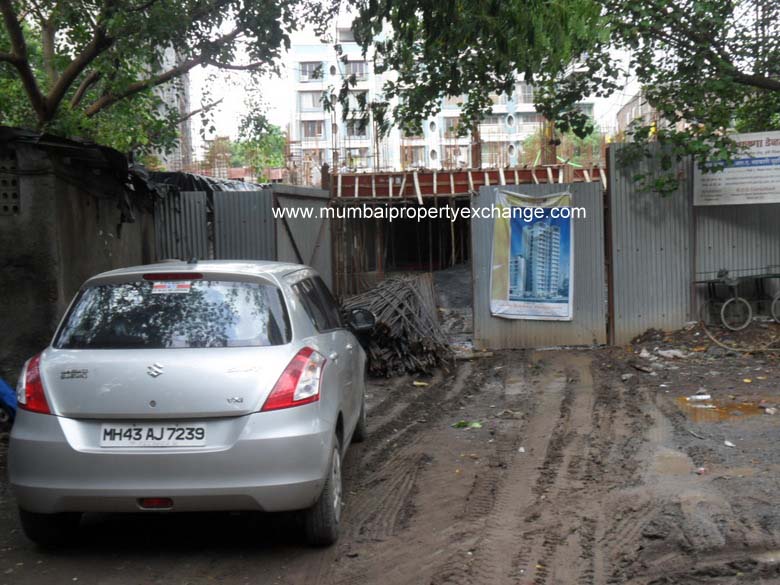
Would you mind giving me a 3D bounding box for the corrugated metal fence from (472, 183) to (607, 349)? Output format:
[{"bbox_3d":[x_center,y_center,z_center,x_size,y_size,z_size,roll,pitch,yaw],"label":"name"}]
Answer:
[{"bbox_3d":[2.276,-0.407,12.690,2.065,2.489,0.080,-2,2,-5],"label":"corrugated metal fence"}]

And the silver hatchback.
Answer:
[{"bbox_3d":[-1.068,0.542,5.810,1.720,1.530,3.850,-1,2,2],"label":"silver hatchback"}]

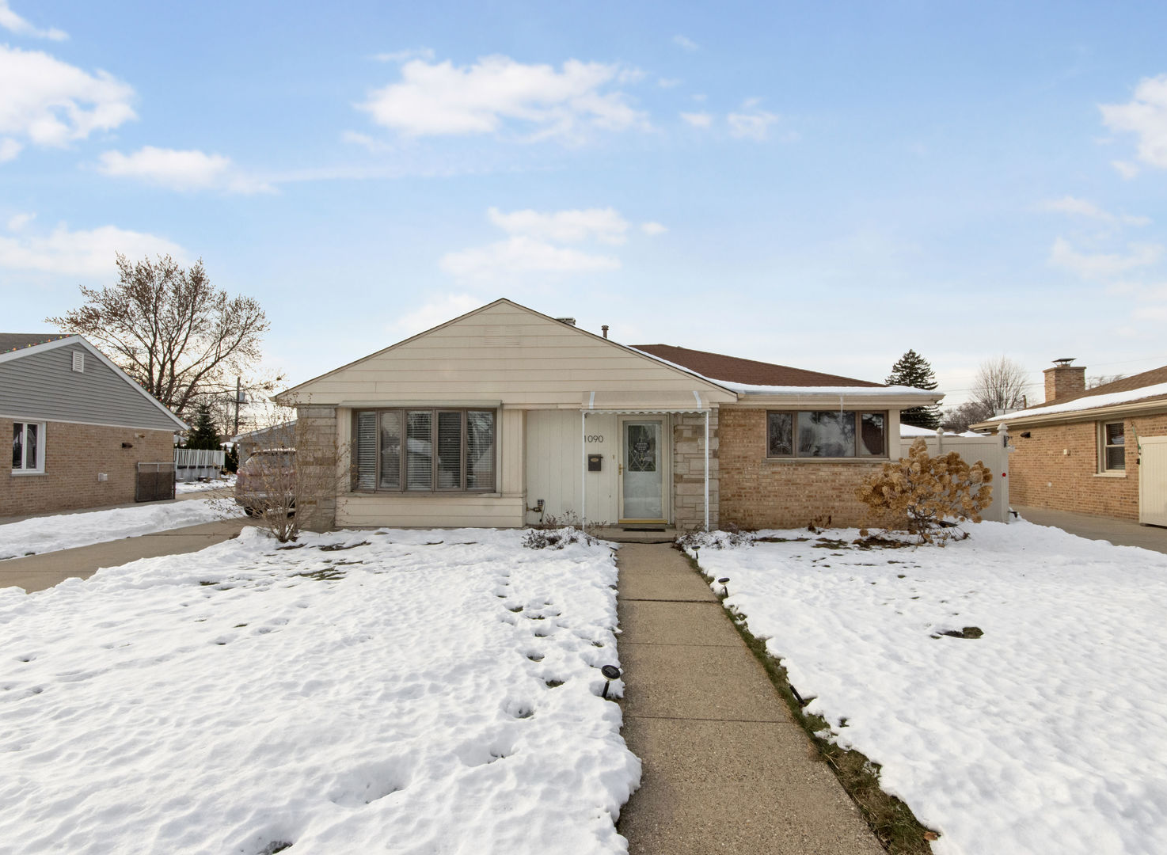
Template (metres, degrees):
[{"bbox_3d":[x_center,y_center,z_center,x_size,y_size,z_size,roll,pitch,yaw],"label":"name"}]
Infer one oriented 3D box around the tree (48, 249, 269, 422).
[{"bbox_3d":[-20.500,-2.750,26.000,8.600,11.300,8.400,0,-3,2],"label":"tree"}]

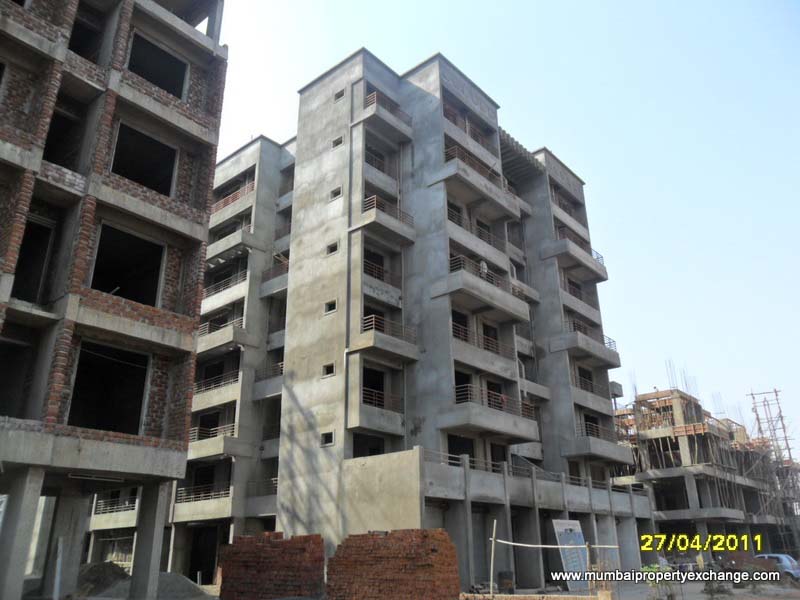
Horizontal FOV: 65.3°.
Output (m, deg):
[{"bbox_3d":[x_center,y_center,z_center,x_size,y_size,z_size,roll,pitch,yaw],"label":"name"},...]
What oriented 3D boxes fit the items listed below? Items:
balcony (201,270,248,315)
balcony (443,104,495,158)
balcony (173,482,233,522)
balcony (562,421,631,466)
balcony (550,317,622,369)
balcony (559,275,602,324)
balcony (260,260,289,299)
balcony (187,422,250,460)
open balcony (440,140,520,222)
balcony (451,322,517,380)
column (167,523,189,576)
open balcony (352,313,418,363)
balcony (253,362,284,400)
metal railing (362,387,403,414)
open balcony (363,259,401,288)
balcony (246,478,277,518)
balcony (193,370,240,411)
[{"bbox_3d":[-10.064,-0.237,37.352,4.800,1.670,1.170,-18,-28,37],"label":"balcony"},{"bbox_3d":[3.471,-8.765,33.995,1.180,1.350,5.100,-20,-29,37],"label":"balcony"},{"bbox_3d":[-9.920,10.702,32.802,5.052,1.752,1.168,-19,-28,37],"label":"balcony"},{"bbox_3d":[11.184,8.239,35.183,1.694,1.635,5.665,-19,-28,37],"label":"balcony"},{"bbox_3d":[11.120,2.831,37.386,1.694,1.635,5.665,-19,-28,37],"label":"balcony"},{"bbox_3d":[10.789,0.285,38.869,1.110,1.635,5.139,-19,-28,37],"label":"balcony"},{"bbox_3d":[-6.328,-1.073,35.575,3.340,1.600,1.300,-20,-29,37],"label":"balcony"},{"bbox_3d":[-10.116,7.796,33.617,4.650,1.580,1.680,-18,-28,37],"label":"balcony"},{"bbox_3d":[4.080,-5.805,32.506,1.420,1.620,5.620,-20,-29,37],"label":"open balcony"},{"bbox_3d":[3.585,2.613,28.971,1.110,1.694,5.227,-19,-28,37],"label":"balcony"},{"bbox_3d":[-11.818,13.457,33.243,0.219,2.862,0.730,-19,-28,37],"label":"column"},{"bbox_3d":[-0.693,1.868,27.549,1.530,1.380,2.870,-18,-28,37],"label":"open balcony"},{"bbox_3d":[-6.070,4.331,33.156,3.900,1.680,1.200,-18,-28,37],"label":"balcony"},{"bbox_3d":[-0.676,4.323,26.672,0.070,0.710,2.670,-18,-28,37],"label":"metal railing"},{"bbox_3d":[-0.813,-1.161,28.983,0.080,0.700,2.700,-20,-29,37],"label":"open balcony"},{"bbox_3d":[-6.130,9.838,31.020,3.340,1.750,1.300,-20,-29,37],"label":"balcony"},{"bbox_3d":[-10.028,5.295,35.046,4.876,1.606,1.168,-19,-28,37],"label":"balcony"}]

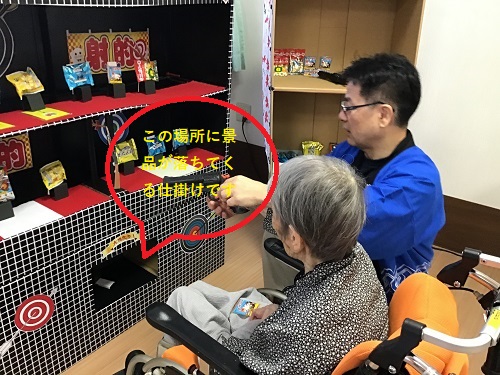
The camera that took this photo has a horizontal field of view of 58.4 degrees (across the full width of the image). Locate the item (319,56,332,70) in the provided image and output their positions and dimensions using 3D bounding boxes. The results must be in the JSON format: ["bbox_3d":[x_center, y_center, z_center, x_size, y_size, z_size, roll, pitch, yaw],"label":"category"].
[{"bbox_3d":[0.401,-0.656,2.370,0.062,0.076,0.022,0,18,2],"label":"item"}]

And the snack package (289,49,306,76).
[{"bbox_3d":[0.247,-0.650,2.320,0.087,0.134,0.035,0,18,2],"label":"snack package"}]

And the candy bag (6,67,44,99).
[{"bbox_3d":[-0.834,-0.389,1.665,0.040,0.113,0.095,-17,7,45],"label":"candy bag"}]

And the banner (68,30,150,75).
[{"bbox_3d":[-0.622,-0.611,2.012,0.020,0.178,0.410,18,30,35],"label":"banner"}]

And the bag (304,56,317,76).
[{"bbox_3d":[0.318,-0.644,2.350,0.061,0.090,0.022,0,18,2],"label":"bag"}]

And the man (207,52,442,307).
[{"bbox_3d":[0.269,0.174,1.470,0.760,1.190,0.520,12,24,21],"label":"man"}]

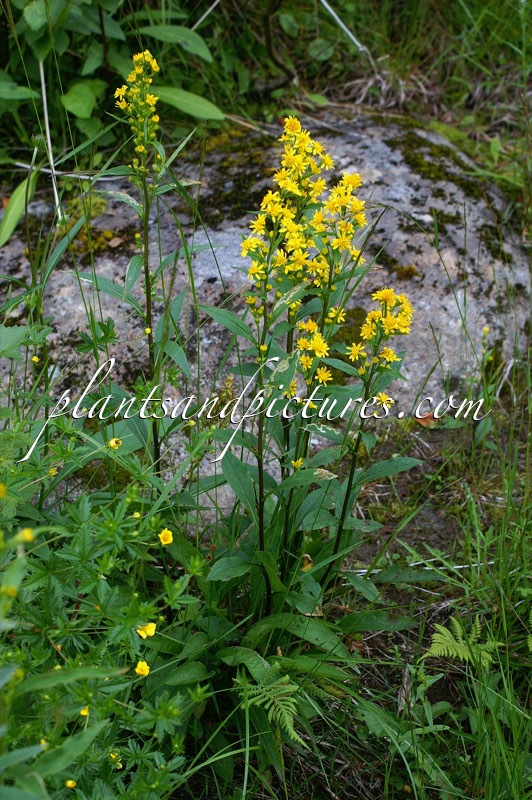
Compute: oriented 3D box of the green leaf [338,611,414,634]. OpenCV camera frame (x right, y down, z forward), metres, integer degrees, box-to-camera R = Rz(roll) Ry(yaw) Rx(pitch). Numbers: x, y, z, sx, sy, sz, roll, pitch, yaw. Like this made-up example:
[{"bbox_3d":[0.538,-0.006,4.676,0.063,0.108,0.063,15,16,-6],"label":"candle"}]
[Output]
[{"bbox_3d":[0.097,0.194,1.300,0.066,0.009,0.024,2,25,-1],"label":"green leaf"}]

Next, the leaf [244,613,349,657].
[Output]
[{"bbox_3d":[0.026,0.203,1.290,0.090,0.024,0.030,6,40,7],"label":"leaf"}]

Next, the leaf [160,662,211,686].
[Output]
[{"bbox_3d":[-0.069,0.232,1.260,0.045,0.010,0.025,-13,44,-14],"label":"leaf"}]

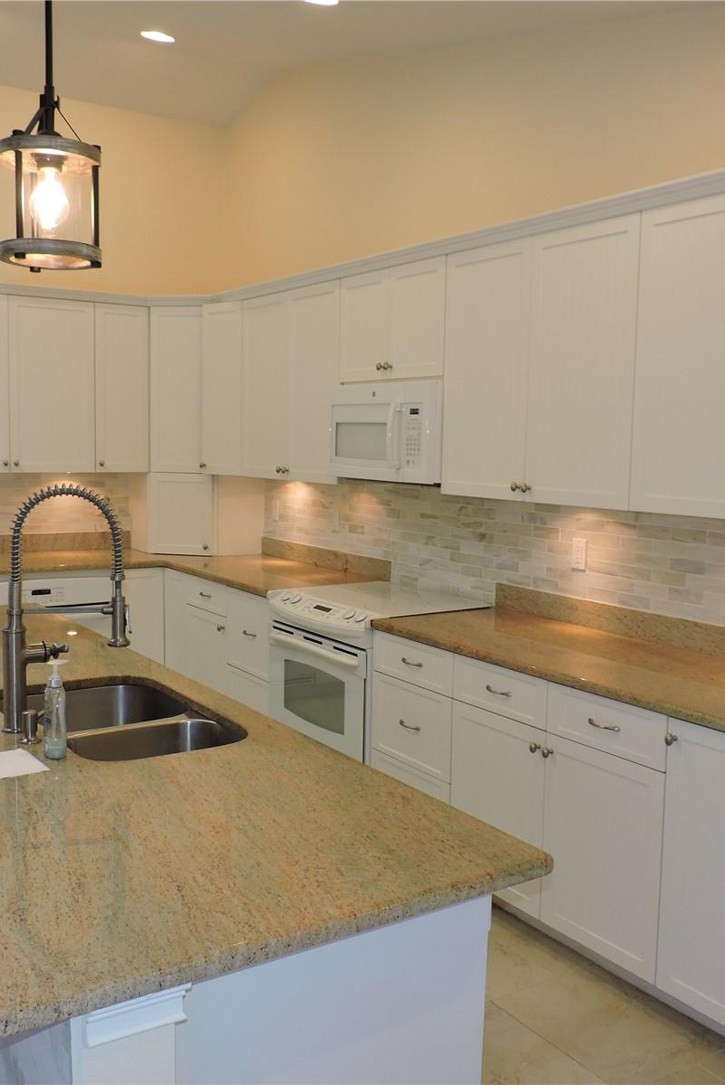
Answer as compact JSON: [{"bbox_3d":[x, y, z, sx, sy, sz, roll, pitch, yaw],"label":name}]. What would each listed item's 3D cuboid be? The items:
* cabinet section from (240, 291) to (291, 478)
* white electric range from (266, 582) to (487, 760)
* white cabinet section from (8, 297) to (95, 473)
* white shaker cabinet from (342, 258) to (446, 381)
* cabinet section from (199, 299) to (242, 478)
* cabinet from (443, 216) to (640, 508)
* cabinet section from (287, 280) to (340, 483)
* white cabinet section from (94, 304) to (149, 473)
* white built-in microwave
[{"bbox_3d":[-0.362,-0.795,5.210,0.320,0.922,0.492,-3,7,-34],"label":"cabinet section"},{"bbox_3d":[0.052,0.690,4.281,0.685,0.922,0.760,-3,7,-34],"label":"white electric range"},{"bbox_3d":[-1.751,-0.851,5.517,0.459,0.922,0.320,-3,7,-34],"label":"white cabinet section"},{"bbox_3d":[0.242,-0.910,4.241,0.324,0.452,0.752,-3,7,-34],"label":"white shaker cabinet"},{"bbox_3d":[-0.604,-0.835,5.556,0.330,0.922,0.356,-3,7,-34],"label":"cabinet section"},{"bbox_3d":[0.711,-0.603,3.566,0.324,0.910,0.942,-3,7,-34],"label":"cabinet"},{"bbox_3d":[-0.098,-0.751,4.822,0.320,0.922,0.450,-3,7,-34],"label":"cabinet section"},{"bbox_3d":[-1.428,-0.868,5.735,0.320,0.922,0.320,-3,7,-34],"label":"white cabinet section"},{"bbox_3d":[0.200,-0.478,4.265,0.399,0.415,0.757,-3,7,-34],"label":"white built-in microwave"}]

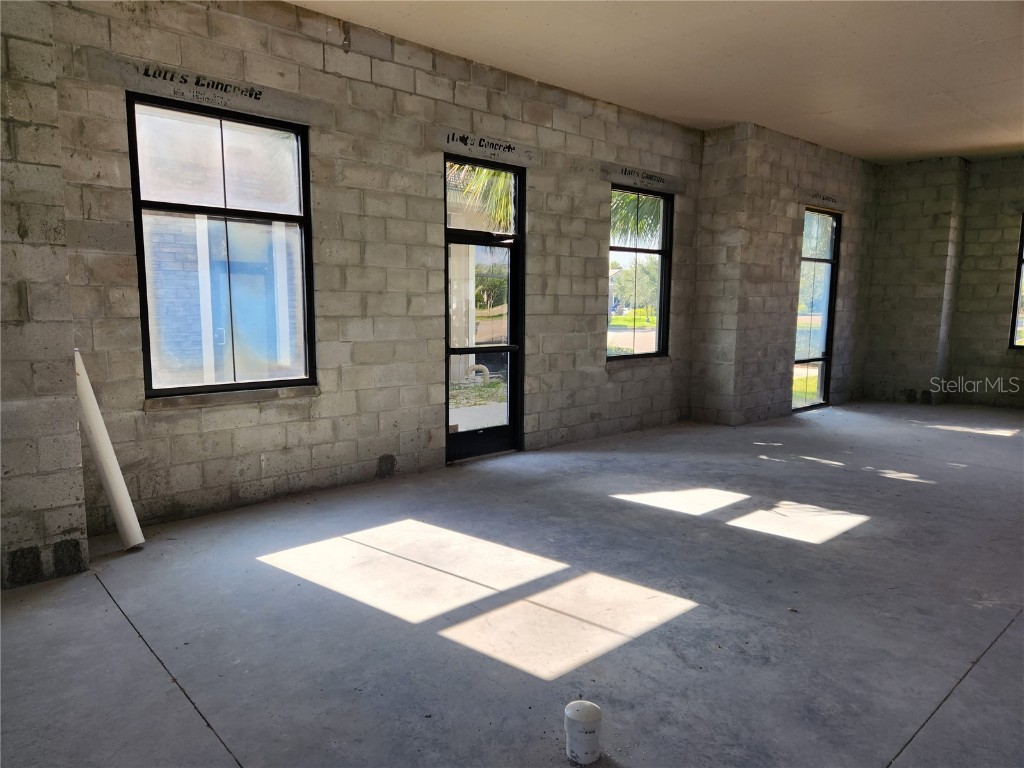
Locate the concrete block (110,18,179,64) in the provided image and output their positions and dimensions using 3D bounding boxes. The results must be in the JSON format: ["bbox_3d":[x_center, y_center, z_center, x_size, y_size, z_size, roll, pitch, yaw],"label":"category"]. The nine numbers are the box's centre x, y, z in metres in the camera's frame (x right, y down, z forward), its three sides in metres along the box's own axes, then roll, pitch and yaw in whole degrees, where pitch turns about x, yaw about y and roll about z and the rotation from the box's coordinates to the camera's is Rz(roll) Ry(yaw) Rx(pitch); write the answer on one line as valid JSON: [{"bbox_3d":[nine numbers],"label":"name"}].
[{"bbox_3d":[-2.366,-2.155,4.355,0.398,0.195,0.190,-6,9,-42],"label":"concrete block"}]

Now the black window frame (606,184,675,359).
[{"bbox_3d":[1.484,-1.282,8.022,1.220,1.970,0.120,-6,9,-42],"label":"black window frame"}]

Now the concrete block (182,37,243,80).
[{"bbox_3d":[-2.080,-2.205,4.665,0.397,0.194,0.194,-6,9,-42],"label":"concrete block"}]

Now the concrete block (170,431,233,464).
[{"bbox_3d":[-2.238,0.436,4.850,0.397,0.194,0.194,-6,9,-42],"label":"concrete block"}]

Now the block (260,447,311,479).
[{"bbox_3d":[-1.787,0.595,5.281,0.397,0.194,0.194,-6,9,-42],"label":"block"}]

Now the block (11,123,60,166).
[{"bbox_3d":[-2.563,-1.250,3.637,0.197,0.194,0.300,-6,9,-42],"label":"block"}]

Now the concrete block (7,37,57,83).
[{"bbox_3d":[-2.483,-1.615,3.491,0.200,0.200,0.240,-6,9,-42],"label":"concrete block"}]

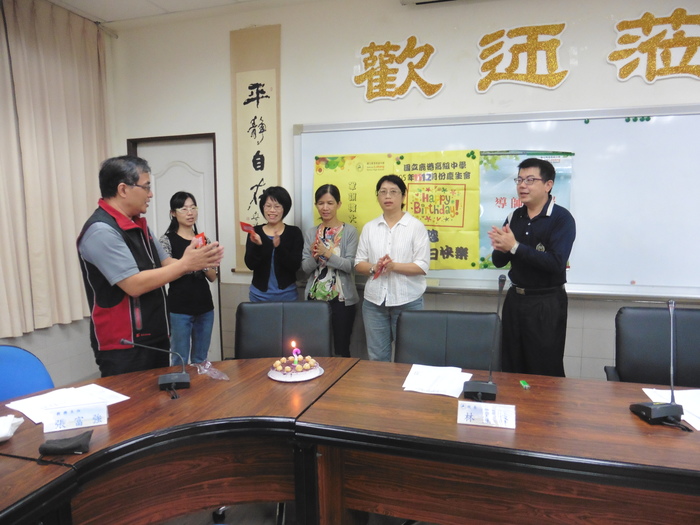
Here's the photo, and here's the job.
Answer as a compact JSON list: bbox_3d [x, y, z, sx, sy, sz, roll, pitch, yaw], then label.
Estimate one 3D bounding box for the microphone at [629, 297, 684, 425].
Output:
[{"bbox_3d":[1.050,0.325,1.667,0.125,0.410,0.140,-1,6,-4],"label":"microphone"}]

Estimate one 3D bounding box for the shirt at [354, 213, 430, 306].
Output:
[{"bbox_3d":[0.255,-0.018,2.910,0.440,0.560,0.290,2,7,18],"label":"shirt"}]

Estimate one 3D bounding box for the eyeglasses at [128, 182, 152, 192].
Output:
[{"bbox_3d":[-0.944,-0.334,2.140,0.140,0.042,0.140,9,4,-14],"label":"eyeglasses"}]

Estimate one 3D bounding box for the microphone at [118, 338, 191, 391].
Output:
[{"bbox_3d":[-0.799,0.410,2.000,0.283,0.177,0.160,-1,6,-6],"label":"microphone"}]

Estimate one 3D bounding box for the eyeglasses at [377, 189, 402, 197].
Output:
[{"bbox_3d":[0.254,-0.421,2.932,0.140,0.042,0.140,2,7,16],"label":"eyeglasses"}]

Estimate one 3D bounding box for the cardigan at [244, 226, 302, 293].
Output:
[{"bbox_3d":[-0.478,-0.028,3.050,0.370,0.430,0.310,-1,6,-6],"label":"cardigan"}]

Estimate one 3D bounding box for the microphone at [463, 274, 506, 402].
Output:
[{"bbox_3d":[0.514,0.275,1.863,0.138,0.470,0.135,1,6,12],"label":"microphone"}]

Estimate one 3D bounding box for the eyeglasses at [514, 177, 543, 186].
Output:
[{"bbox_3d":[0.967,-0.427,2.570,0.140,0.042,0.140,-5,8,-36],"label":"eyeglasses"}]

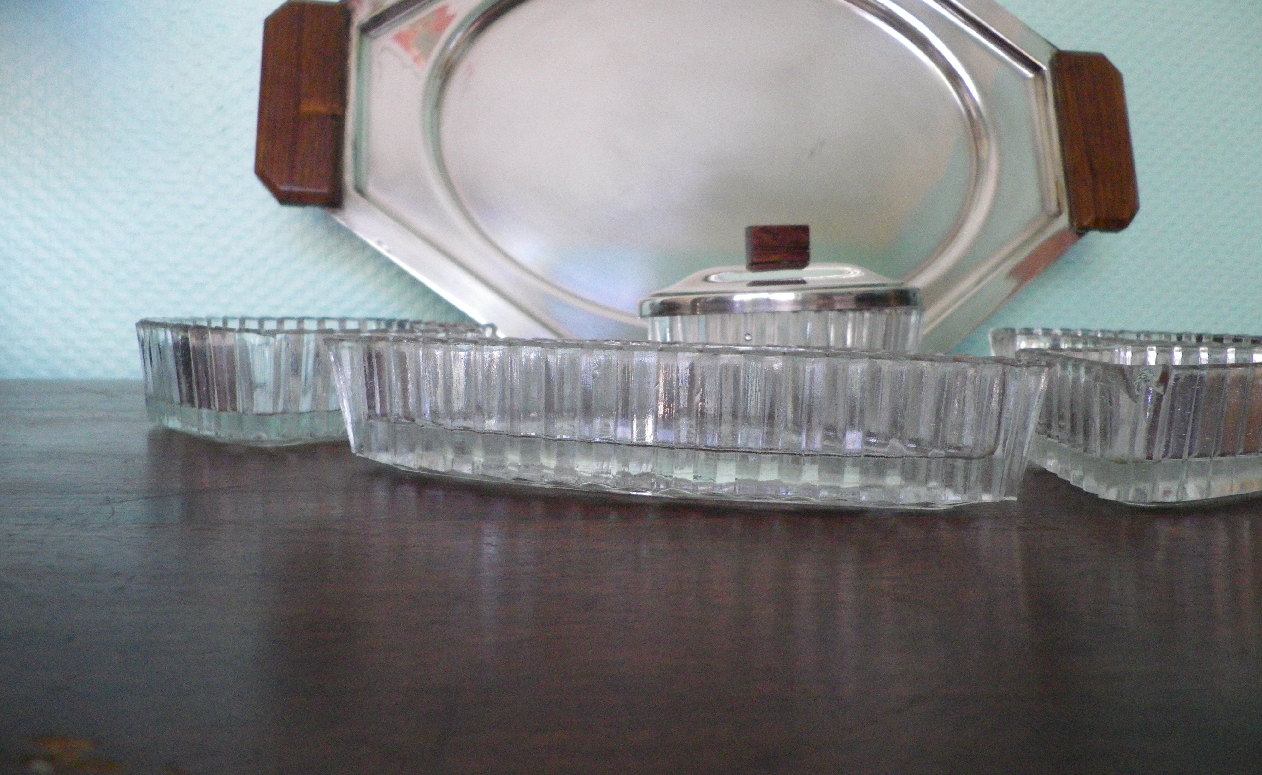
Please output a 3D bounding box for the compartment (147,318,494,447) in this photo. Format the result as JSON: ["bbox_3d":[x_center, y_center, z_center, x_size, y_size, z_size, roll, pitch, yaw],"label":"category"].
[{"bbox_3d":[-0.121,-0.004,0.399,0.134,0.039,0.083,-1,7,-15],"label":"compartment"}]

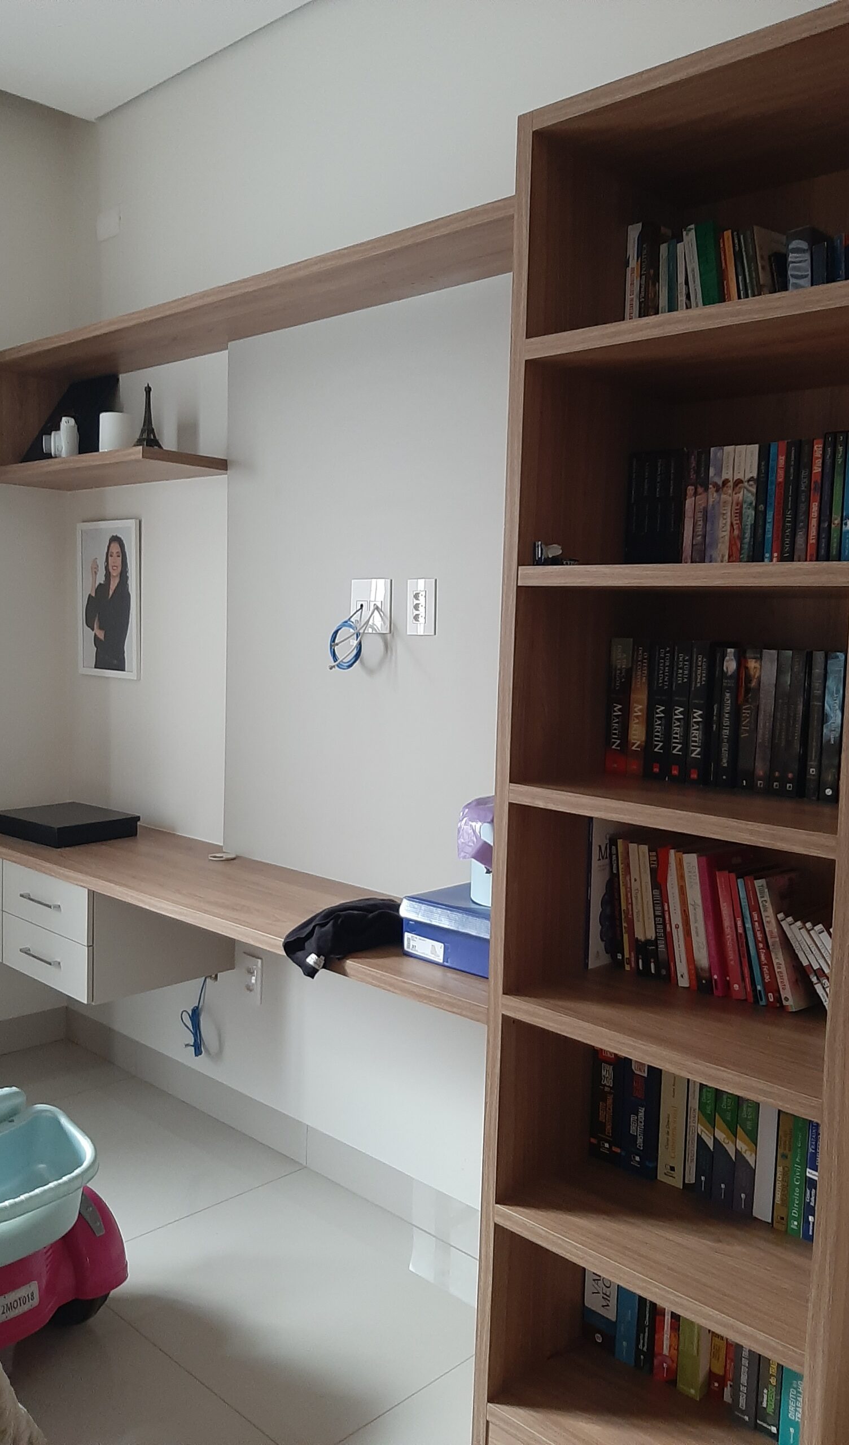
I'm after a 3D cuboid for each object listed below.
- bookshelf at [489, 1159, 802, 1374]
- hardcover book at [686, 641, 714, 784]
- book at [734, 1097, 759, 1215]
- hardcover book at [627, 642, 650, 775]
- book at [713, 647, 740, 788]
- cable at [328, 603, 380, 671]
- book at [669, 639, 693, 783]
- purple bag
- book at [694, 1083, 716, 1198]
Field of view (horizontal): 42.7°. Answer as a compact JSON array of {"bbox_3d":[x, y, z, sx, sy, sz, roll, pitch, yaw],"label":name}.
[{"bbox_3d":[0.434,0.791,1.707,0.503,0.029,0.399,6,7,42],"label":"bookshelf"},{"bbox_3d":[0.489,-0.018,1.783,0.029,0.229,0.157,6,7,42],"label":"hardcover book"},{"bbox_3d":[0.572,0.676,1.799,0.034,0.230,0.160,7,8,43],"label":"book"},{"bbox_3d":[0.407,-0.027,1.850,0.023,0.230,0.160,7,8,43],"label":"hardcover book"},{"bbox_3d":[0.527,-0.011,1.752,0.033,0.224,0.157,6,7,42],"label":"book"},{"bbox_3d":[-0.164,-0.198,2.518,0.100,0.150,0.085,6,7,42],"label":"cable"},{"bbox_3d":[0.466,-0.020,1.803,0.031,0.229,0.157,6,7,42],"label":"book"},{"bbox_3d":[0.165,0.201,2.045,0.180,0.150,0.180,6,7,42],"label":"purple bag"},{"bbox_3d":[0.506,0.654,1.806,0.028,0.230,0.153,6,7,42],"label":"book"}]

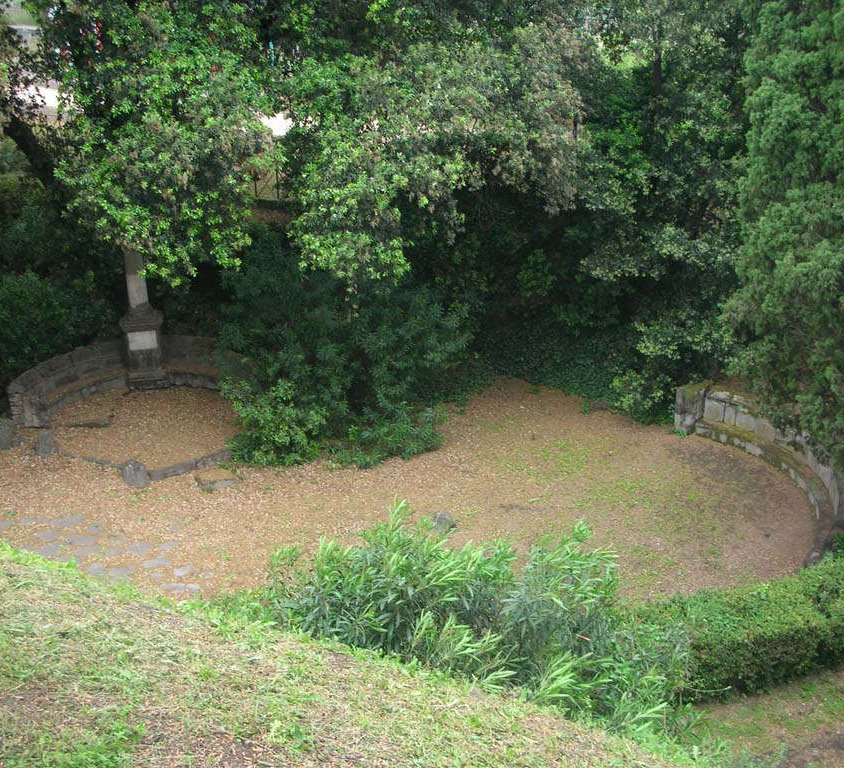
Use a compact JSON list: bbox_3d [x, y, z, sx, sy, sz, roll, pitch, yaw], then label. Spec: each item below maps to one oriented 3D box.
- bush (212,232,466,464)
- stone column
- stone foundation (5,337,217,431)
[{"bbox_3d":[-1.730,-1.085,24.815,5.562,4.635,4.120,0,20,0],"label":"bush"},{"bbox_3d":[-7.674,-2.050,27.994,1.133,4.275,1.133,-6,21,-17],"label":"stone column"},{"bbox_3d":[-7.313,-0.180,27.447,6.489,1.133,3.399,-6,21,-17],"label":"stone foundation"}]

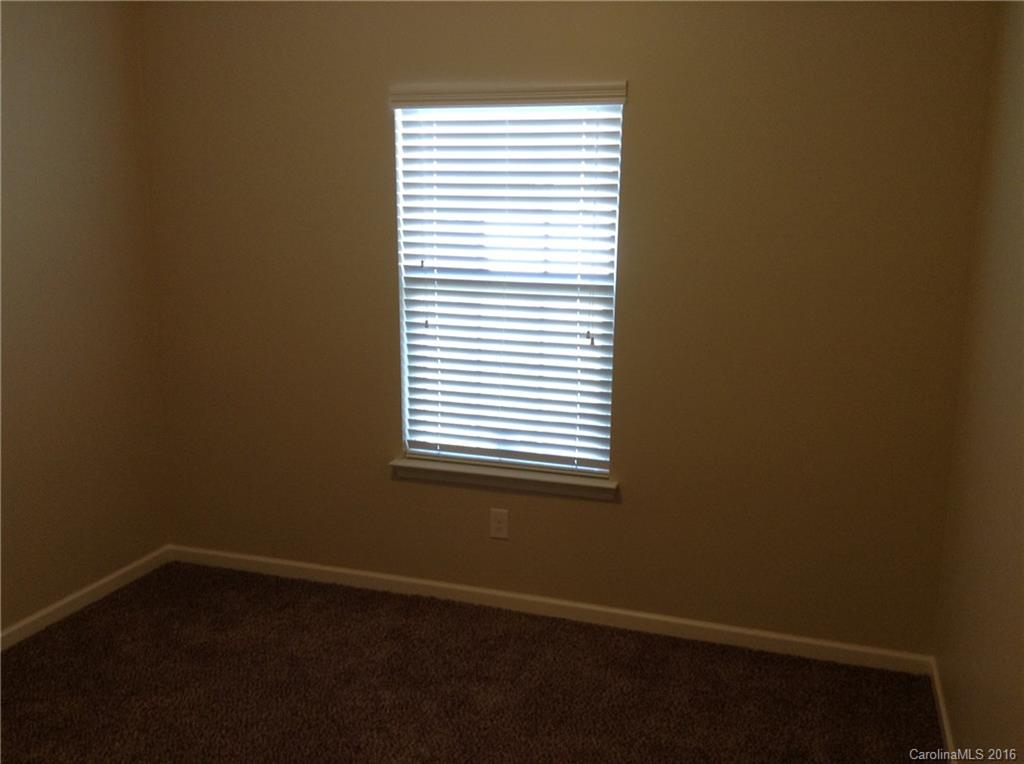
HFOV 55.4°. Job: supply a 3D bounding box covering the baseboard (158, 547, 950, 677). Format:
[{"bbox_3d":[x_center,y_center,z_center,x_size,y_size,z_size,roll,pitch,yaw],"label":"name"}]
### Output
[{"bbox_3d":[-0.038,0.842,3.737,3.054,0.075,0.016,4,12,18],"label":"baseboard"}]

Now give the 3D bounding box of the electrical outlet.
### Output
[{"bbox_3d":[-0.049,0.538,3.686,0.071,0.115,0.008,4,12,18],"label":"electrical outlet"}]

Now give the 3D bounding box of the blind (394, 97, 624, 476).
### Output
[{"bbox_3d":[-0.026,-0.315,3.521,0.865,1.456,0.100,4,12,18],"label":"blind"}]

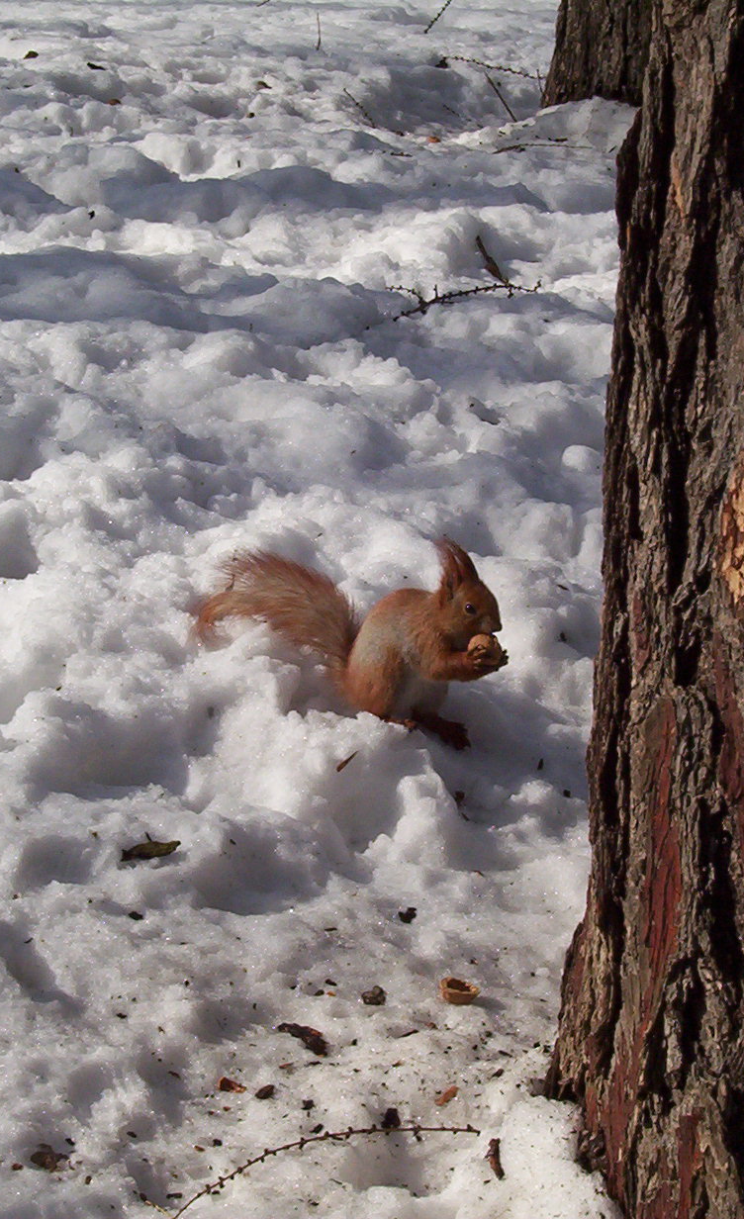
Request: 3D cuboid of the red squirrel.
[{"bbox_3d":[-0.019,0.032,4.370,0.280,0.190,0.100,6,19,17],"label":"red squirrel"}]

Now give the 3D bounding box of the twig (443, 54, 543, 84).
[{"bbox_3d":[0.184,-0.827,7.150,0.165,0.033,0.030,9,20,27],"label":"twig"}]

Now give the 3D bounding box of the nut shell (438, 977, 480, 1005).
[{"bbox_3d":[0.072,0.315,3.866,0.034,0.017,0.029,2,18,5],"label":"nut shell"}]

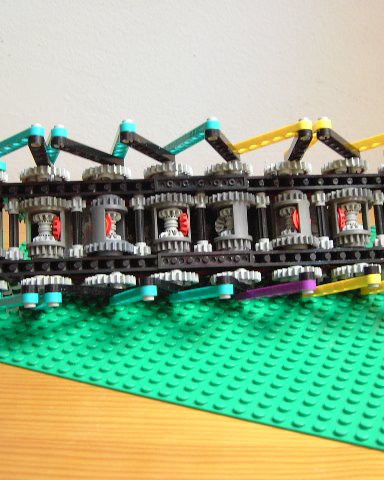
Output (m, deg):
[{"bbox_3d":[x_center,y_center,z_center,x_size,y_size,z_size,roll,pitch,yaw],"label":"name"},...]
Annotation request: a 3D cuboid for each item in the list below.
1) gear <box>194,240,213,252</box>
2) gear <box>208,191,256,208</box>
[{"bbox_3d":[0.006,0.004,0.335,0.010,0.008,0.010,-2,-12,-5],"label":"gear"},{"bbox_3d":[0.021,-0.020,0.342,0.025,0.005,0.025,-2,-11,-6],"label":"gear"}]

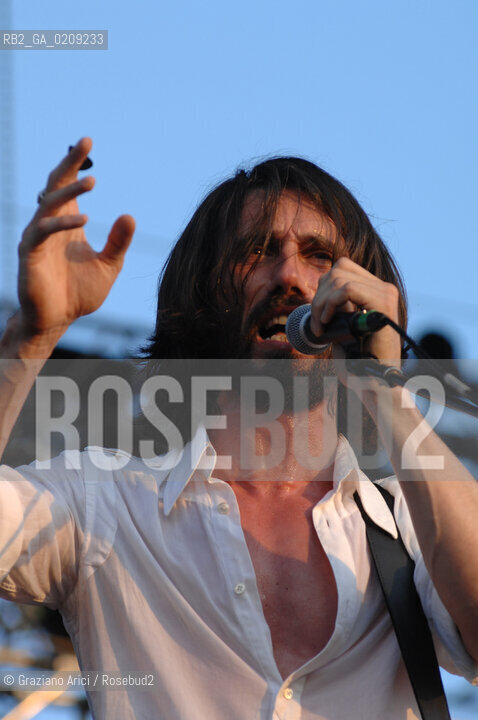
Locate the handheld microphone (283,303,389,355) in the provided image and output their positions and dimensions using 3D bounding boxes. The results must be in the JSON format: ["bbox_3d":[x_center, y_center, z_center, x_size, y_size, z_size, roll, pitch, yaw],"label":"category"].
[{"bbox_3d":[0.098,-0.034,5.060,0.052,0.052,0.170,9,-12,-29],"label":"handheld microphone"}]

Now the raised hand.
[{"bbox_3d":[-0.162,-0.118,5.050,0.115,0.195,0.100,12,-15,-30],"label":"raised hand"}]

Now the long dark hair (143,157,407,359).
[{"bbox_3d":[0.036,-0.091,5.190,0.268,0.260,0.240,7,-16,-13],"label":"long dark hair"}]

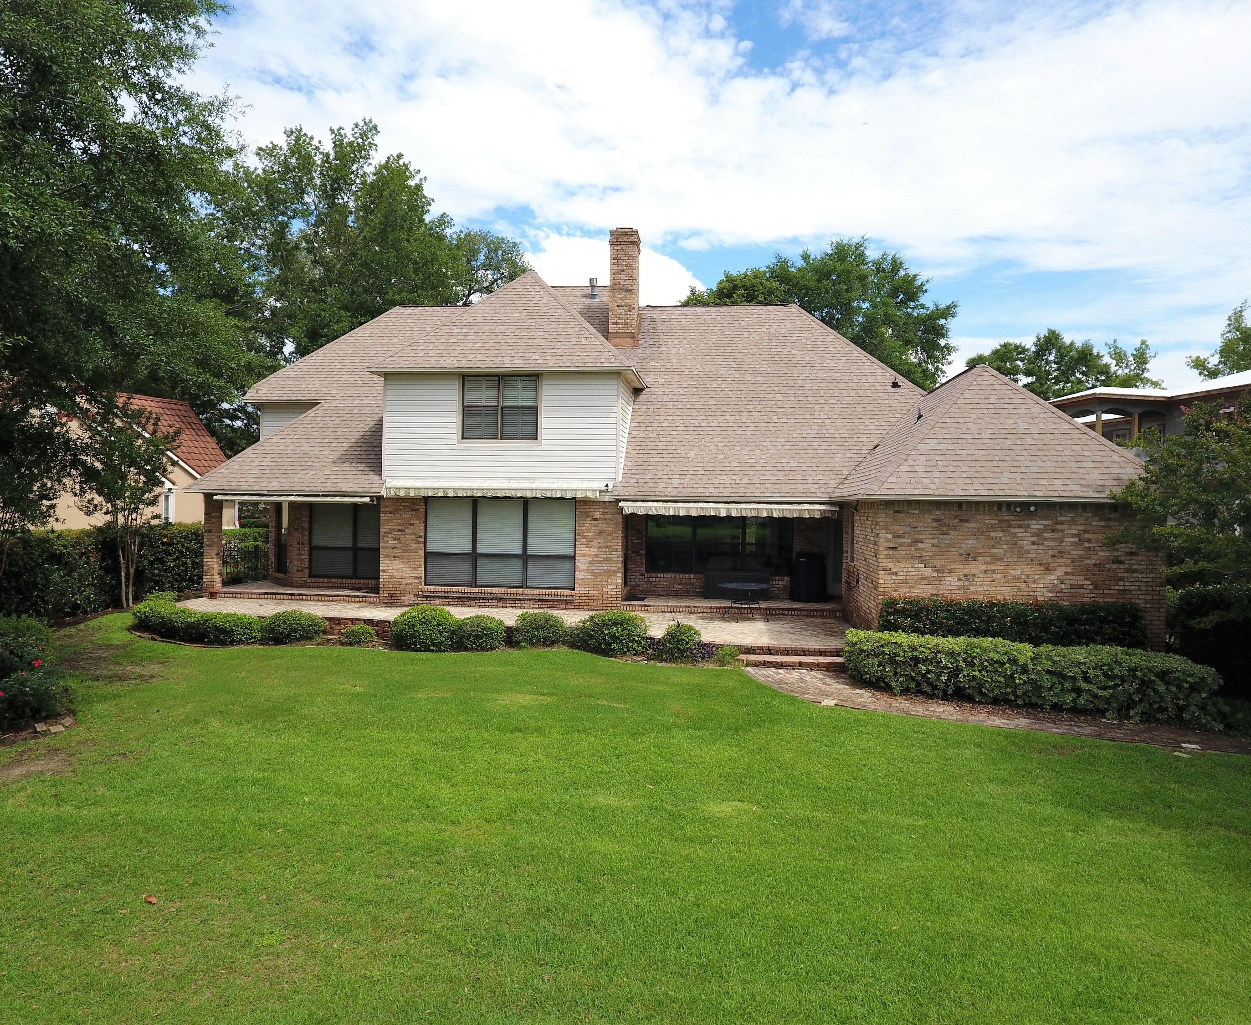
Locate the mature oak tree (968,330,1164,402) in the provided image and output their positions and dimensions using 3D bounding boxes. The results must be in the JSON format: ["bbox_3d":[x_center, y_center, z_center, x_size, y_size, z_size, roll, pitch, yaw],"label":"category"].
[{"bbox_3d":[28.420,-4.440,50.984,12.621,14.770,11.990,1,0,8],"label":"mature oak tree"}]

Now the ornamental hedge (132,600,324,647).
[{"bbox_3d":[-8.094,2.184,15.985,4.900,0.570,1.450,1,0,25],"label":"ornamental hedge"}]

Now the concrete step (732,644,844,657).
[{"bbox_3d":[2.842,2.359,13.479,1.950,0.160,0.360,1,0,8],"label":"concrete step"}]

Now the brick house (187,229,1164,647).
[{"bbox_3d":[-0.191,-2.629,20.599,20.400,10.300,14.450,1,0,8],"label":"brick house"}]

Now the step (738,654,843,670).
[{"bbox_3d":[2.792,2.515,13.143,1.950,0.150,0.420,1,0,8],"label":"step"}]

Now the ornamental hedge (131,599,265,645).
[{"bbox_3d":[-8.628,2.174,16.140,3.900,0.560,1.300,1,0,31],"label":"ornamental hedge"}]

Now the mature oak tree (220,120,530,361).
[{"bbox_3d":[-10.032,-6.769,31.975,12.549,18.260,12.549,1,0,8],"label":"mature oak tree"}]

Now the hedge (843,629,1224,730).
[{"bbox_3d":[5.615,2.304,11.281,4.600,0.780,1.150,1,0,29],"label":"hedge"}]

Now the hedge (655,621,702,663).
[{"bbox_3d":[1.002,2.276,14.101,0.820,0.640,0.800,1,0,8],"label":"hedge"}]

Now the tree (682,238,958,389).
[{"bbox_3d":[9.467,-5.254,37.981,13.258,15.848,13.258,1,0,8],"label":"tree"}]

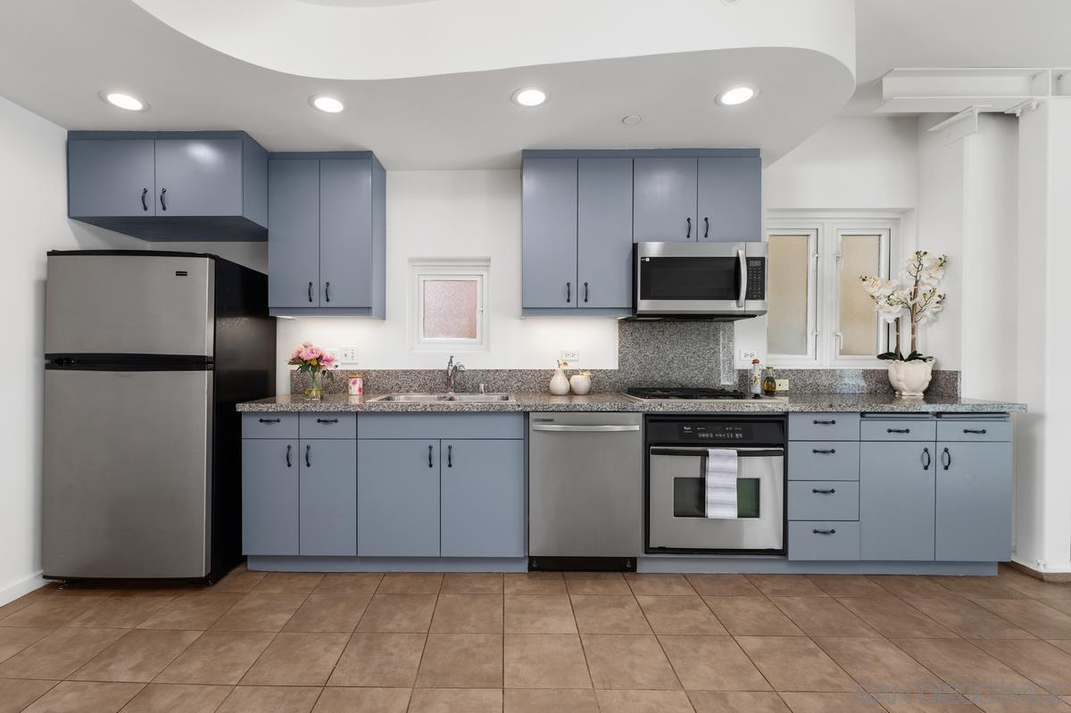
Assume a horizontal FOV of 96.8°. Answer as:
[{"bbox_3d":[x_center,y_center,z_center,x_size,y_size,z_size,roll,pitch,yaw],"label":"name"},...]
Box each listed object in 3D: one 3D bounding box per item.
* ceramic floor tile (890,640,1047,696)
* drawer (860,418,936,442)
[{"bbox_3d":[1.639,1.185,1.824,0.322,0.010,0.326,0,0,-1],"label":"ceramic floor tile"},{"bbox_3d":[1.893,0.387,2.688,0.393,0.113,0.480,0,0,0],"label":"drawer"}]

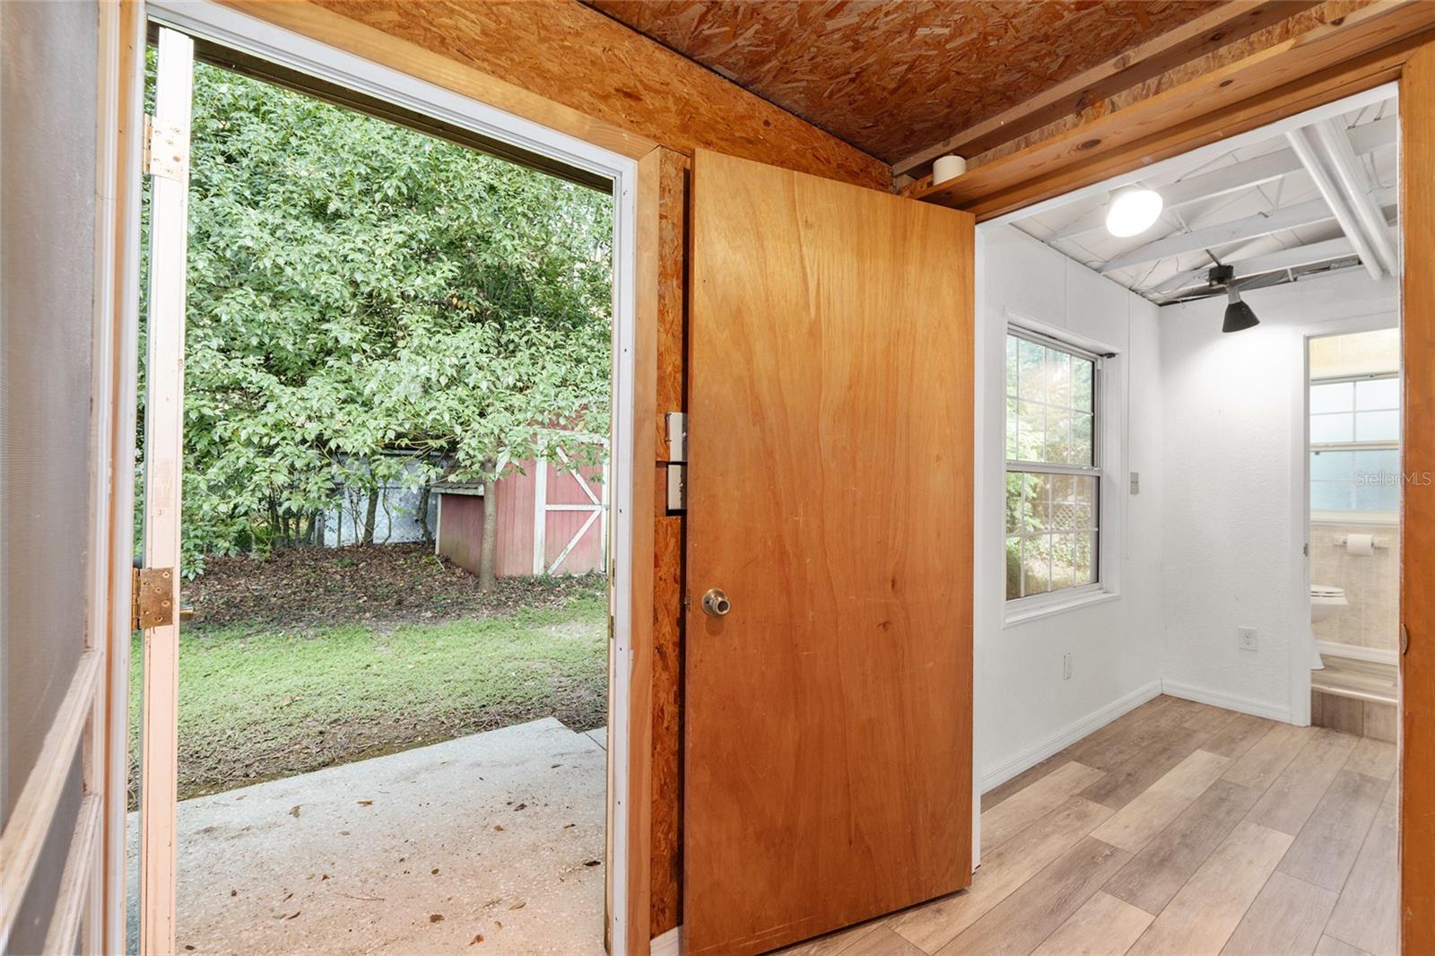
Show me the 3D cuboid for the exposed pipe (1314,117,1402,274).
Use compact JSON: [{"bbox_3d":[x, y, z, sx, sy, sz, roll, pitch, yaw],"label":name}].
[{"bbox_3d":[2.342,-0.963,2.152,2.100,0.042,0.042,0,0,-38],"label":"exposed pipe"}]

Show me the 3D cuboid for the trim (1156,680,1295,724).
[{"bbox_3d":[2.793,1.225,3.300,0.016,0.090,0.552,0,0,-38],"label":"trim"}]

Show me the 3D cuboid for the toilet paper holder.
[{"bbox_3d":[3.795,0.374,3.523,0.075,0.062,0.225,0,0,-38],"label":"toilet paper holder"}]

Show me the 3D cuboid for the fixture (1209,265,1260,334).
[{"bbox_3d":[2.642,-0.916,3.052,0.200,0.315,0.175,0,0,-38],"label":"fixture"}]

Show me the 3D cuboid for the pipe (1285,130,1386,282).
[{"bbox_3d":[2.307,-0.960,2.197,2.100,0.042,0.042,0,0,-38],"label":"pipe"}]

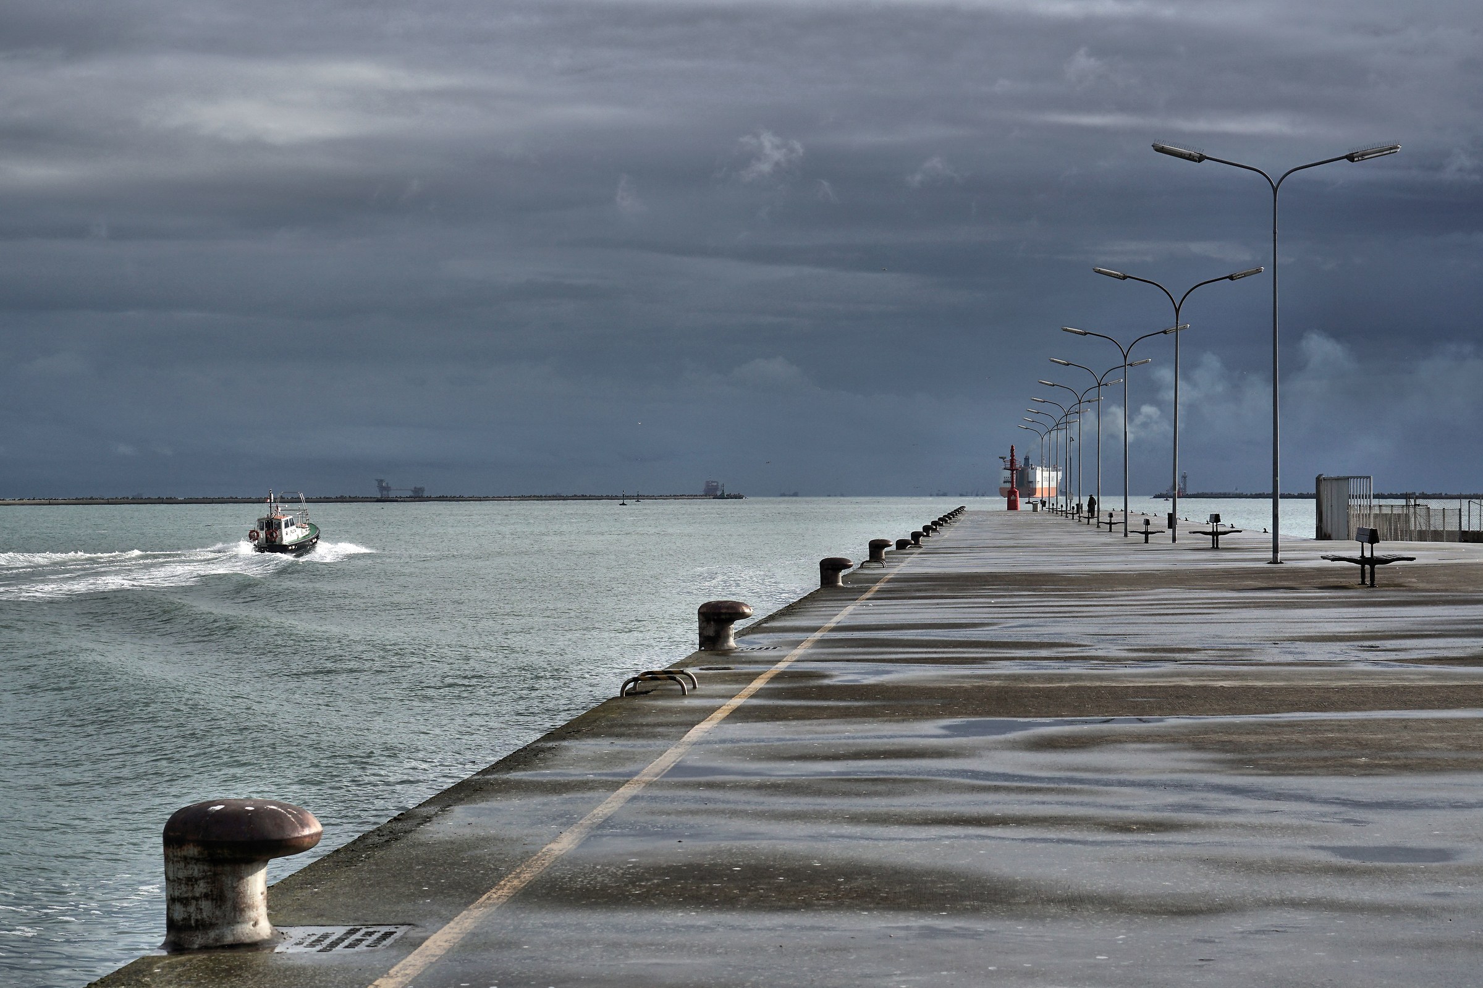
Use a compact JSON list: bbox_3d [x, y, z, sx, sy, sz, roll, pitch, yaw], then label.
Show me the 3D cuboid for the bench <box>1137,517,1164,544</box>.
[{"bbox_3d":[15.380,1.413,117.035,1.300,0.909,1.700,0,0,5],"label":"bench"}]

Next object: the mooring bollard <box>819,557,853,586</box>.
[{"bbox_3d":[1.580,1.300,51.300,0.550,0.500,0.470,0,0,5],"label":"mooring bollard"}]

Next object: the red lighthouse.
[{"bbox_3d":[29.987,-1.765,341.167,1.728,7.231,1.728,0,0,5],"label":"red lighthouse"}]

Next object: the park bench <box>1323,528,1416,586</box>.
[{"bbox_3d":[10.470,1.070,51.600,1.380,0.960,1.750,0,0,5],"label":"park bench"}]

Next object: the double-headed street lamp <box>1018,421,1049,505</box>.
[{"bbox_3d":[32.255,-2.785,330.190,5.202,9.104,0.350,0,0,5],"label":"double-headed street lamp"}]

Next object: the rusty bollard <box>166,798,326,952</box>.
[{"bbox_3d":[-1.716,1.300,10.600,0.550,0.500,0.470,0,0,5],"label":"rusty bollard"}]

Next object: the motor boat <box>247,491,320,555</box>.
[{"bbox_3d":[-31.043,1.996,213.000,2.800,4.555,8.200,0,0,18],"label":"motor boat"}]

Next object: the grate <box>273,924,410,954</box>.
[{"bbox_3d":[-1.660,1.795,12.361,0.564,0.030,0.702,0,0,5],"label":"grate"}]

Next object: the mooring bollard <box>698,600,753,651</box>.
[{"bbox_3d":[-0.181,1.495,35.156,0.614,0.566,0.564,0,0,5],"label":"mooring bollard"}]

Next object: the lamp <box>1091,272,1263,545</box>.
[{"bbox_3d":[14.620,-2.970,103.300,5.600,9.250,0.370,0,0,5],"label":"lamp"}]

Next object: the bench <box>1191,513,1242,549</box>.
[{"bbox_3d":[13.220,1.055,86.000,1.380,0.960,1.750,0,0,5],"label":"bench"}]

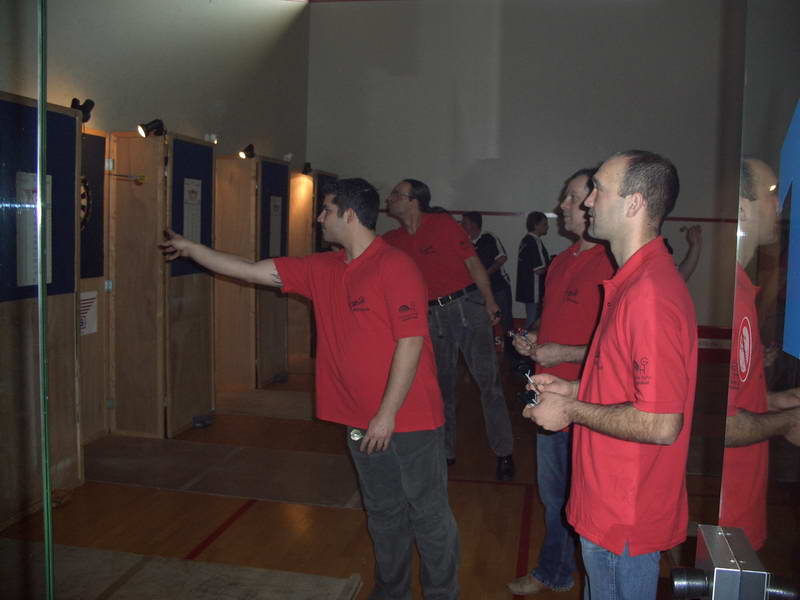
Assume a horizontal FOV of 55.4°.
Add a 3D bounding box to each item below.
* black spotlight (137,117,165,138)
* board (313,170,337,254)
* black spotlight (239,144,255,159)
[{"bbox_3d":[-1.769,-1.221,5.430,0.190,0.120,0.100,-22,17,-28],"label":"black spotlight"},{"bbox_3d":[-0.945,-1.044,9.451,0.040,1.030,0.860,3,6,10],"label":"board"},{"bbox_3d":[-1.439,-1.392,7.151,0.090,0.110,0.160,7,31,40],"label":"black spotlight"}]

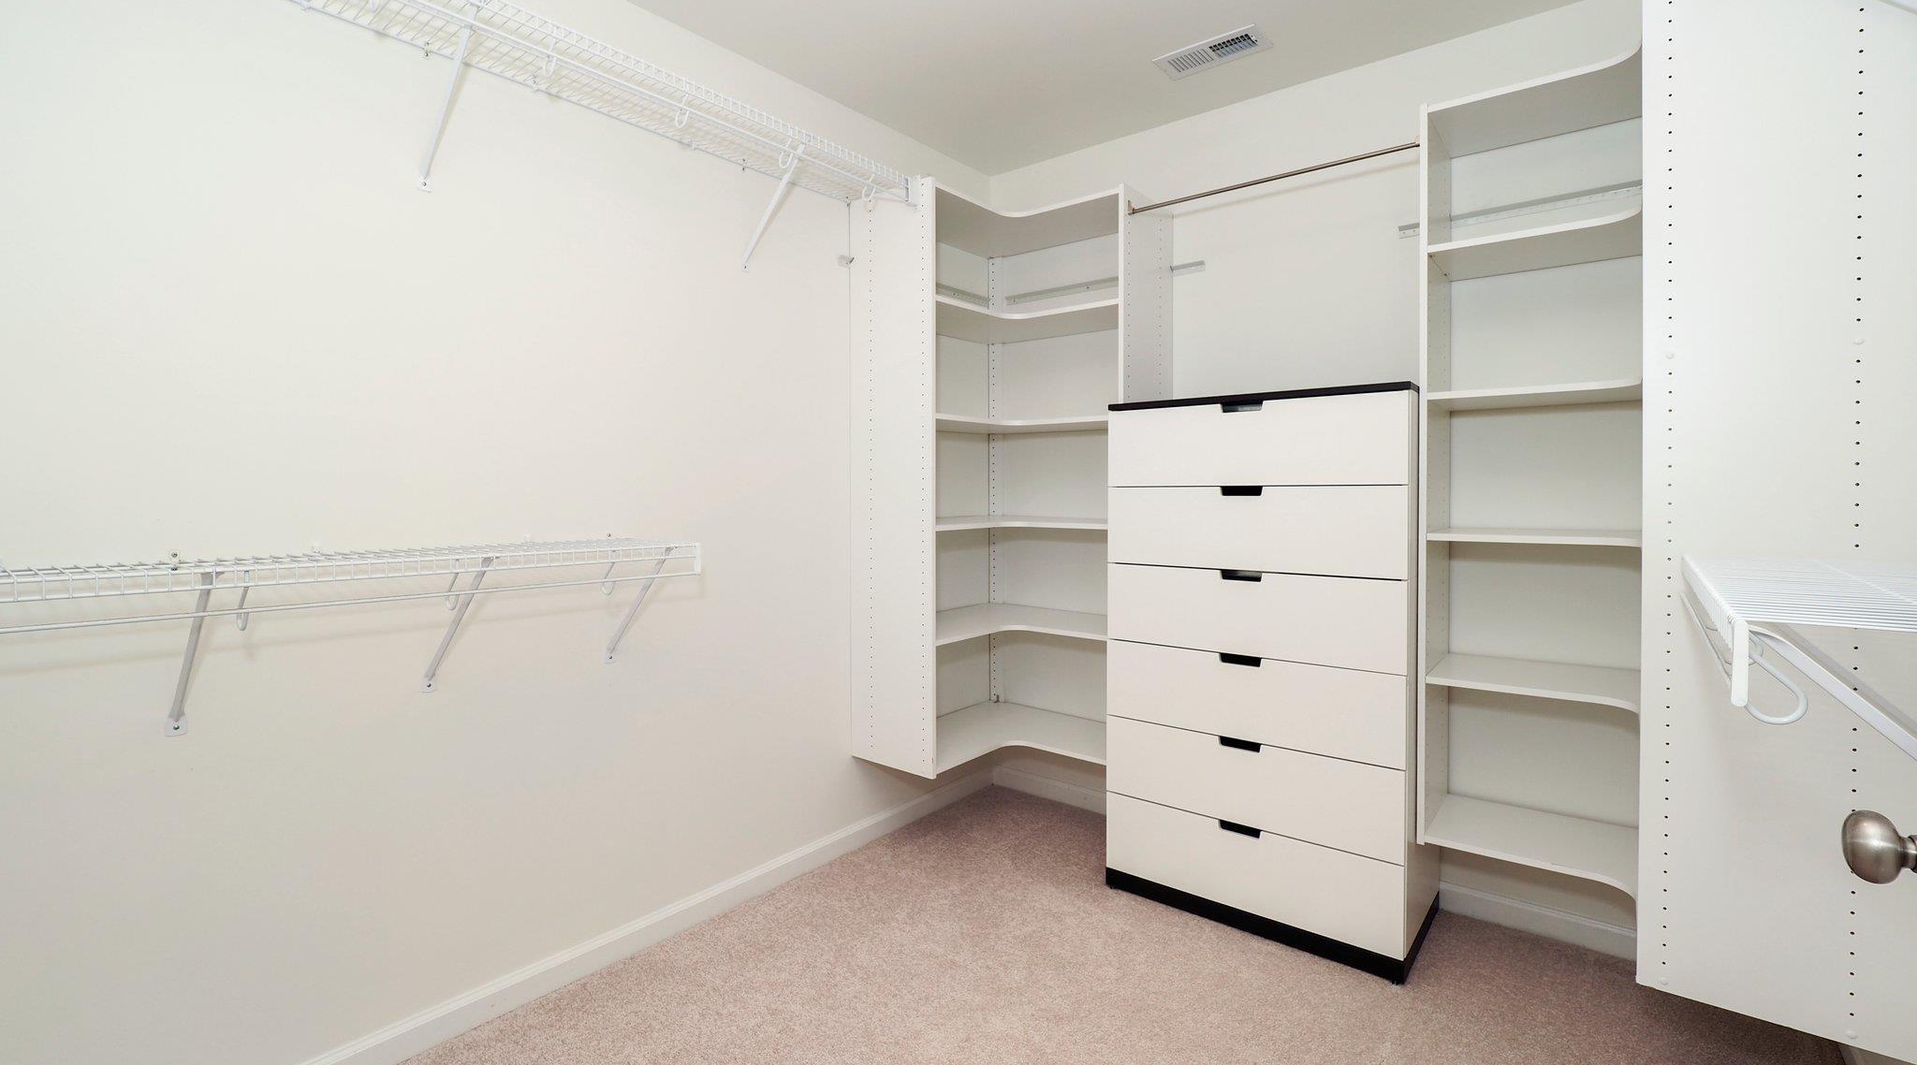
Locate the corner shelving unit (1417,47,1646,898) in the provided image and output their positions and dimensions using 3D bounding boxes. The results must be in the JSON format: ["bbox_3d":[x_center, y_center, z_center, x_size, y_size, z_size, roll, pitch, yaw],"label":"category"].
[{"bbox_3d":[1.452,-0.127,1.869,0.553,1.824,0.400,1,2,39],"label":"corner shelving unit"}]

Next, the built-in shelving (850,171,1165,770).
[{"bbox_3d":[0.196,-0.164,2.659,0.803,1.844,0.777,1,2,39],"label":"built-in shelving"}]

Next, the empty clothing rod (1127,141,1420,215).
[{"bbox_3d":[0.840,-0.978,2.166,0.794,0.032,0.030,1,2,39],"label":"empty clothing rod"}]

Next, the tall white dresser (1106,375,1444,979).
[{"bbox_3d":[0.907,0.355,2.274,0.797,1.446,0.458,1,2,39],"label":"tall white dresser"}]

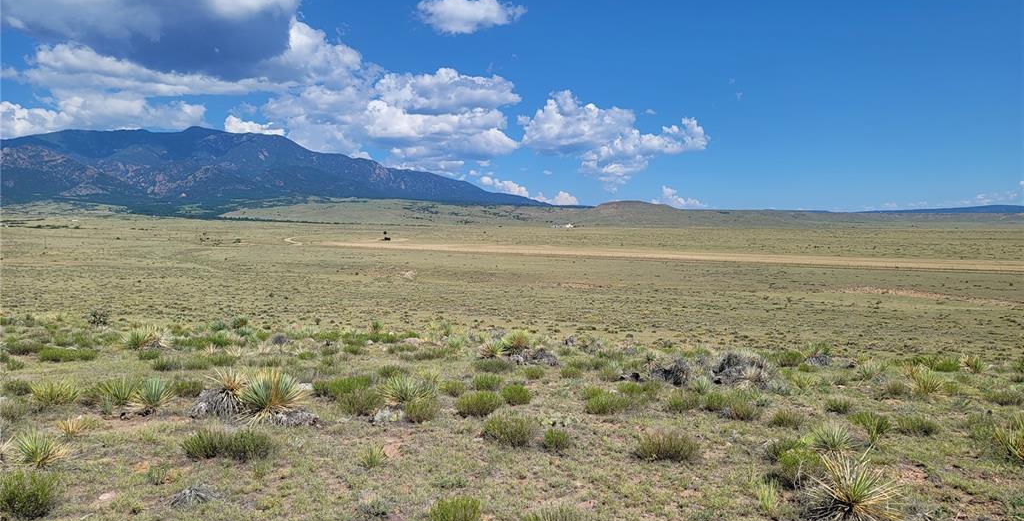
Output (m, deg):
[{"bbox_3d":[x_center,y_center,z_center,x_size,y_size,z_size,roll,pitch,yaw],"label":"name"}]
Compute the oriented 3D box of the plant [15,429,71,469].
[{"bbox_3d":[-3.897,1.564,6.148,0.449,0.269,0.427,0,3,0],"label":"plant"}]

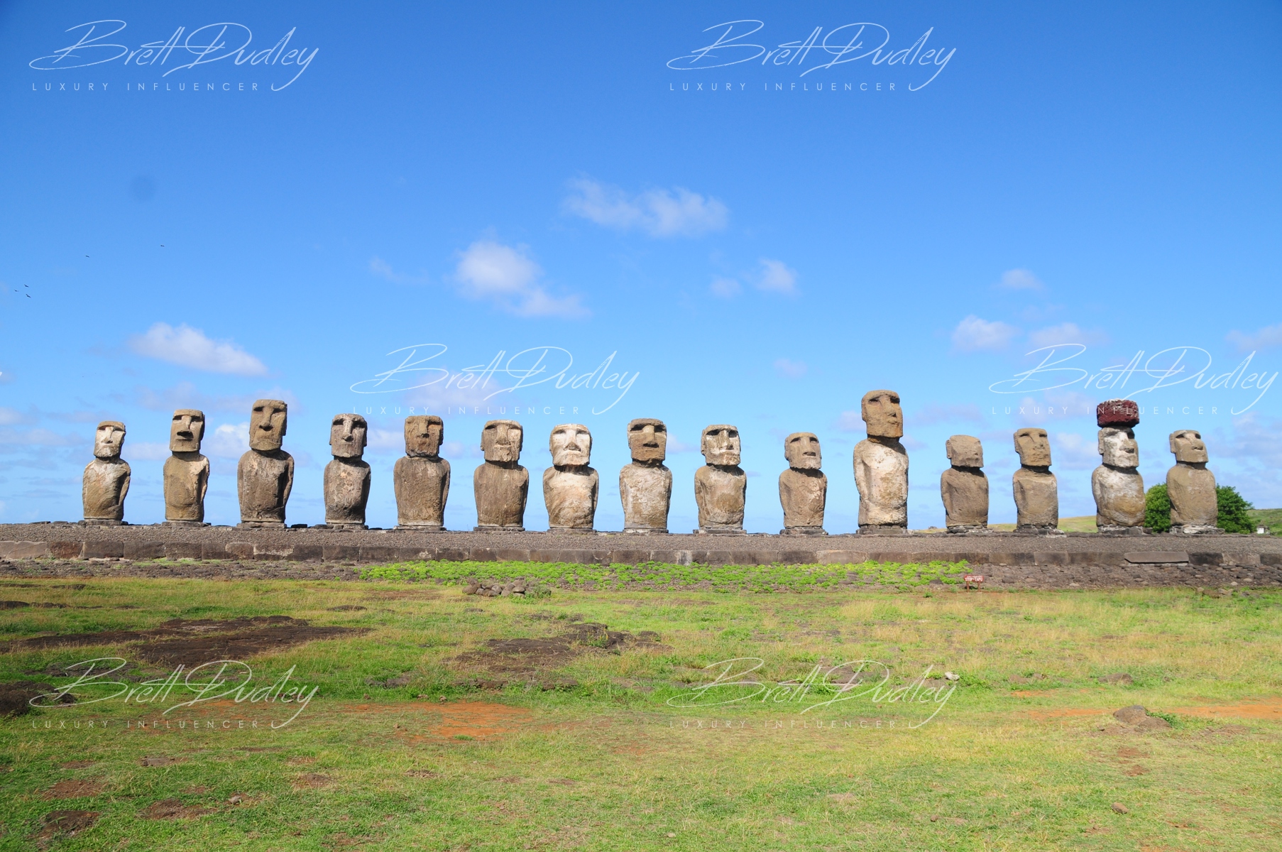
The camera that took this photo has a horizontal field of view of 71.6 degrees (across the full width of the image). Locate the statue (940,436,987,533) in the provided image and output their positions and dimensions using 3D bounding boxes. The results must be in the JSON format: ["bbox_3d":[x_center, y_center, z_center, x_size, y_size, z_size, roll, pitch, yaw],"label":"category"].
[{"bbox_3d":[19.888,3.528,54.791,2.696,6.058,1.671,1,-8,-5],"label":"statue"}]

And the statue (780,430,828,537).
[{"bbox_3d":[9.997,3.528,54.800,2.800,6.420,2.100,1,-7,-6],"label":"statue"}]

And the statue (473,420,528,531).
[{"bbox_3d":[-8.501,2.952,53.924,3.300,6.750,2.470,1,-7,-4],"label":"statue"}]

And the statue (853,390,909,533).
[{"bbox_3d":[14.894,2.134,55.227,3.320,8.930,2.420,1,-7,-6],"label":"statue"}]

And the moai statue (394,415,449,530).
[{"bbox_3d":[-13.242,2.817,53.698,3.260,6.970,2.440,1,-7,-3],"label":"moai statue"}]

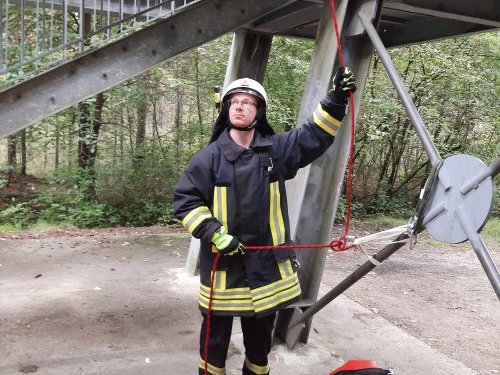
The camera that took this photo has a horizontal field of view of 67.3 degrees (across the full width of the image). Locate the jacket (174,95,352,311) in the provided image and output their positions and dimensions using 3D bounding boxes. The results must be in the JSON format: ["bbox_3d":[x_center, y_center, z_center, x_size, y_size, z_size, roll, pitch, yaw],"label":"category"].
[{"bbox_3d":[0.035,0.085,2.000,0.910,1.130,0.450,1,0,9],"label":"jacket"}]

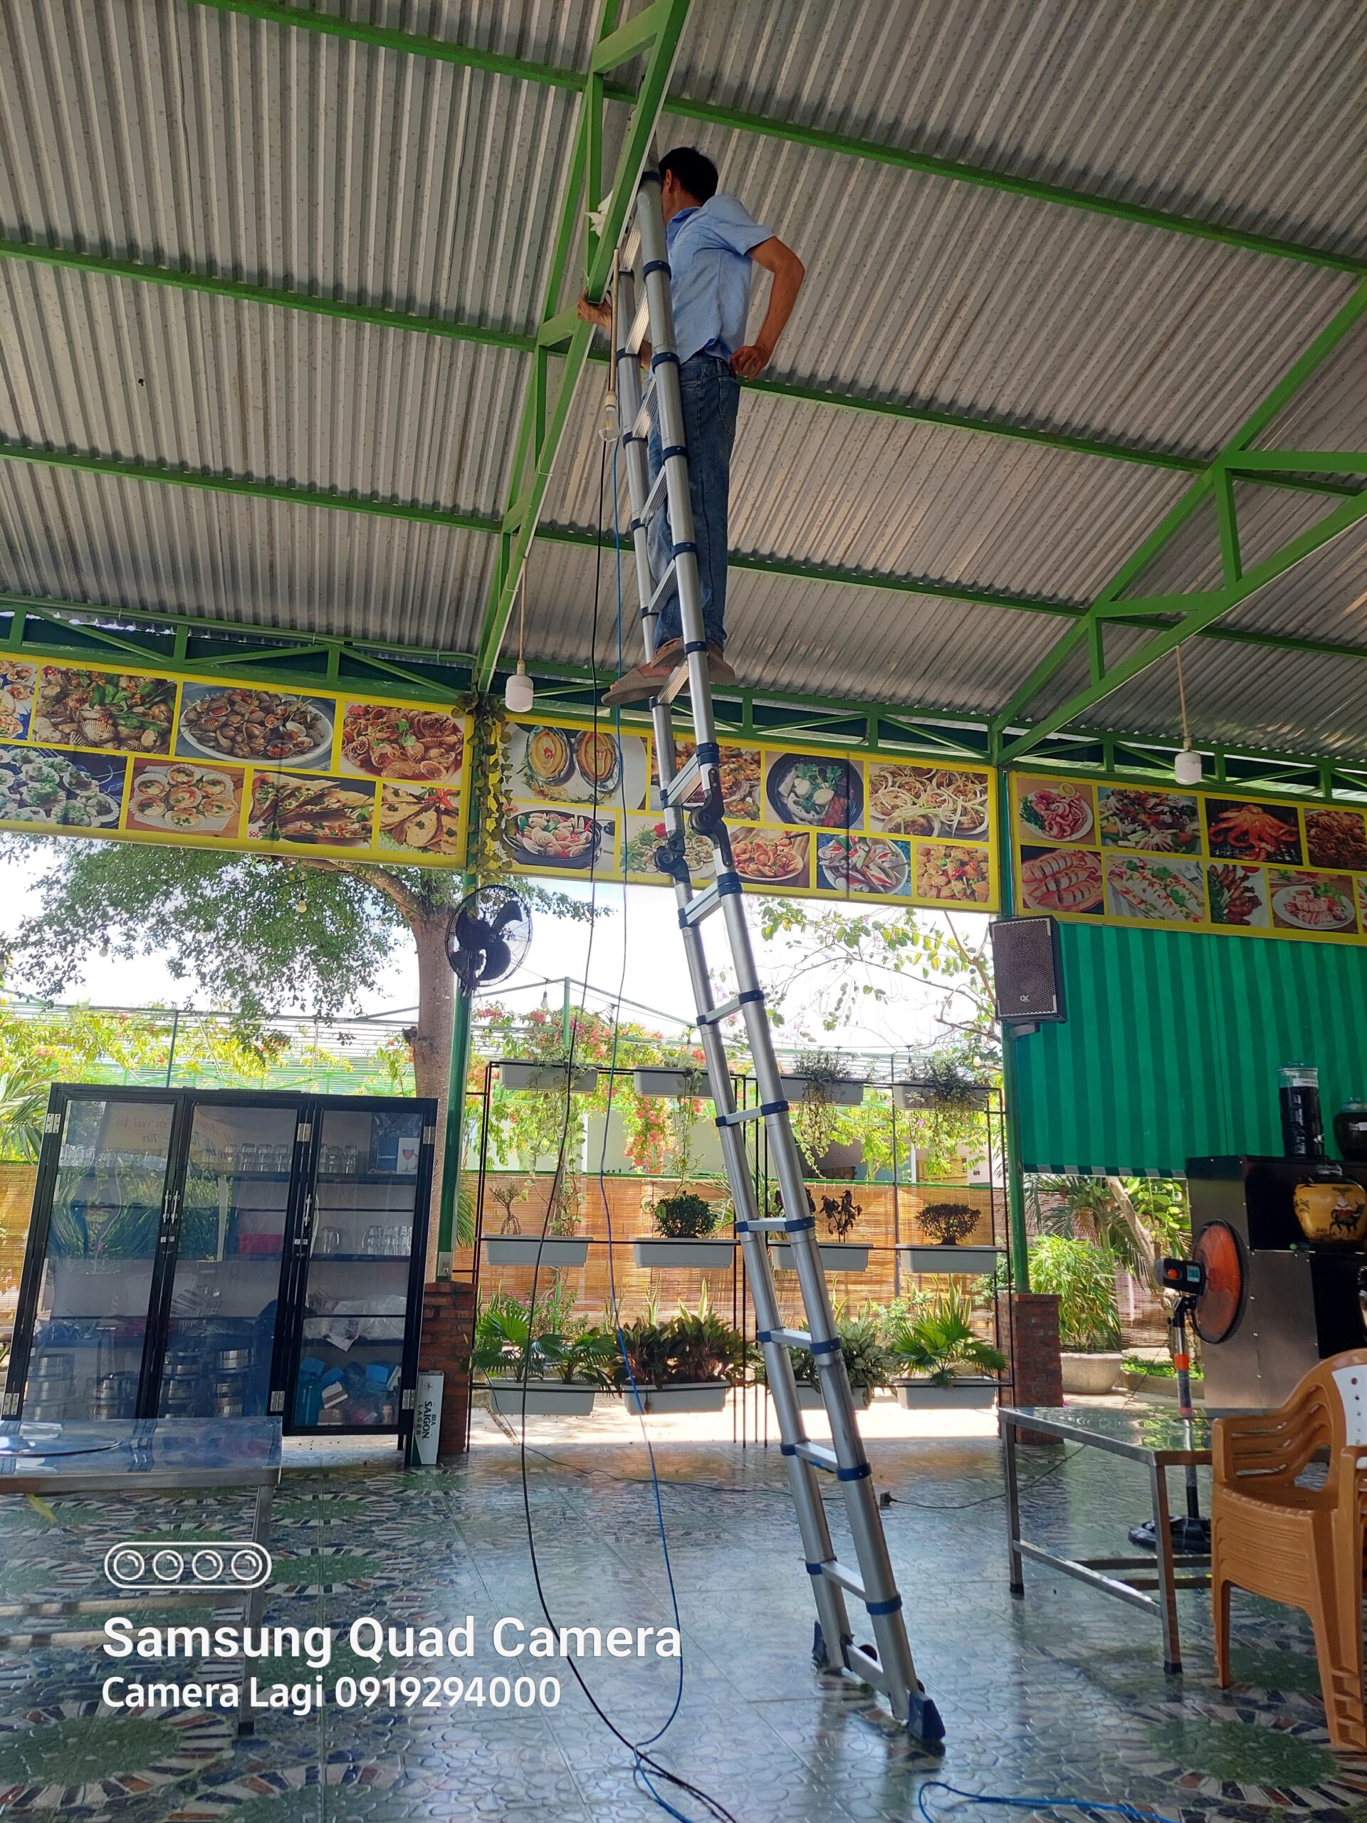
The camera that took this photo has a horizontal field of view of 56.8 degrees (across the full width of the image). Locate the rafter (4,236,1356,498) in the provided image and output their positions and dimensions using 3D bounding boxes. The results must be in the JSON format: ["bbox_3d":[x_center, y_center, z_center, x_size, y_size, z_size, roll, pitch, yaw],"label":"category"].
[{"bbox_3d":[0.379,-2.369,5.711,6.280,0.055,0.045,5,-15,-14],"label":"rafter"}]

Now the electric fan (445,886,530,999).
[{"bbox_3d":[-1.109,0.161,6.959,0.570,0.600,0.330,16,-7,-43],"label":"electric fan"}]

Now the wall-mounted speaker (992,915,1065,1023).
[{"bbox_3d":[2.100,0.368,7.670,0.363,0.596,0.310,-6,-13,26],"label":"wall-mounted speaker"}]

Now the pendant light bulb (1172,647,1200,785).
[{"bbox_3d":[2.673,-1.053,6.781,0.130,0.805,0.130,4,-15,-12],"label":"pendant light bulb"}]

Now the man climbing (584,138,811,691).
[{"bbox_3d":[0.014,-1.534,3.801,0.680,1.746,0.520,4,-15,-12],"label":"man climbing"}]

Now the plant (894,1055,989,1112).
[{"bbox_3d":[1.614,1.070,7.869,0.570,0.350,0.260,5,-15,-14],"label":"plant"}]

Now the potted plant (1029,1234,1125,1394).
[{"bbox_3d":[3.132,3.232,10.221,0.840,1.210,0.840,5,-15,-14],"label":"potted plant"}]

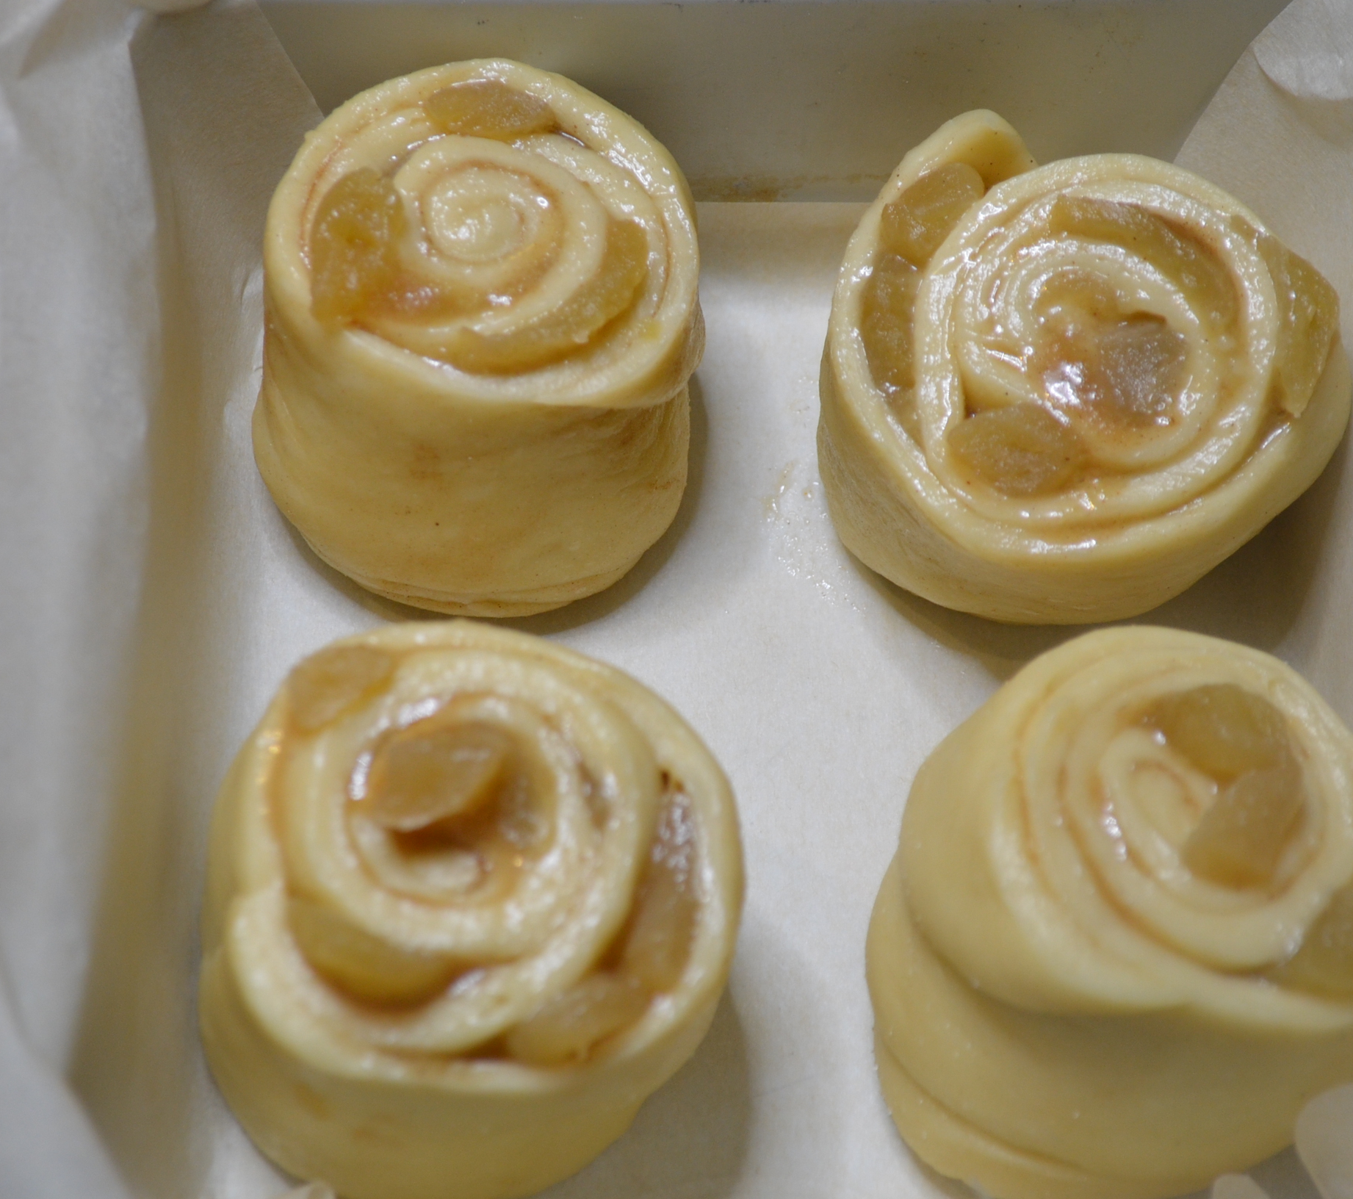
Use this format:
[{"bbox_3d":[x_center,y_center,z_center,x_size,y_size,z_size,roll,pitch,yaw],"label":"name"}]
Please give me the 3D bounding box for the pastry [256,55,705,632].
[{"bbox_3d":[-0.031,-0.043,0.521,0.071,0.062,0.070,0,56,0],"label":"pastry"}]

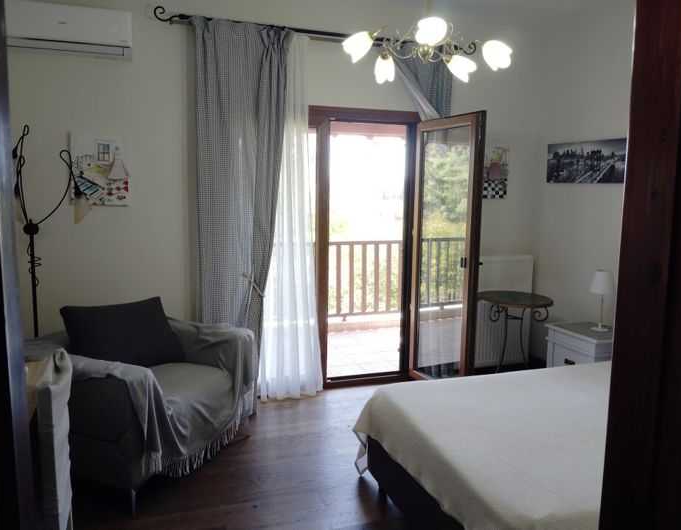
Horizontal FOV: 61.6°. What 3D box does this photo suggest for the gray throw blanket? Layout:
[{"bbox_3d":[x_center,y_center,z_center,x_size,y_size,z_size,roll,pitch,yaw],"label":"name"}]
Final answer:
[{"bbox_3d":[-1.113,0.698,3.225,0.920,0.620,1.020,5,8,27],"label":"gray throw blanket"}]

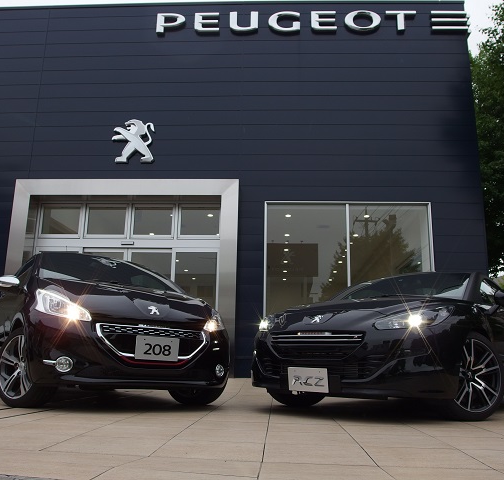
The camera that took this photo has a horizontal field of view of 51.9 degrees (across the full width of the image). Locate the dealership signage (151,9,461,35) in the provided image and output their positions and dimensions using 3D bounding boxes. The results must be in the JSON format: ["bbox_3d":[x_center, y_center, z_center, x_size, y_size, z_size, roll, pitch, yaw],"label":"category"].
[{"bbox_3d":[1.172,-4.332,10.367,6.183,0.458,0.130,0,-13,3],"label":"dealership signage"}]

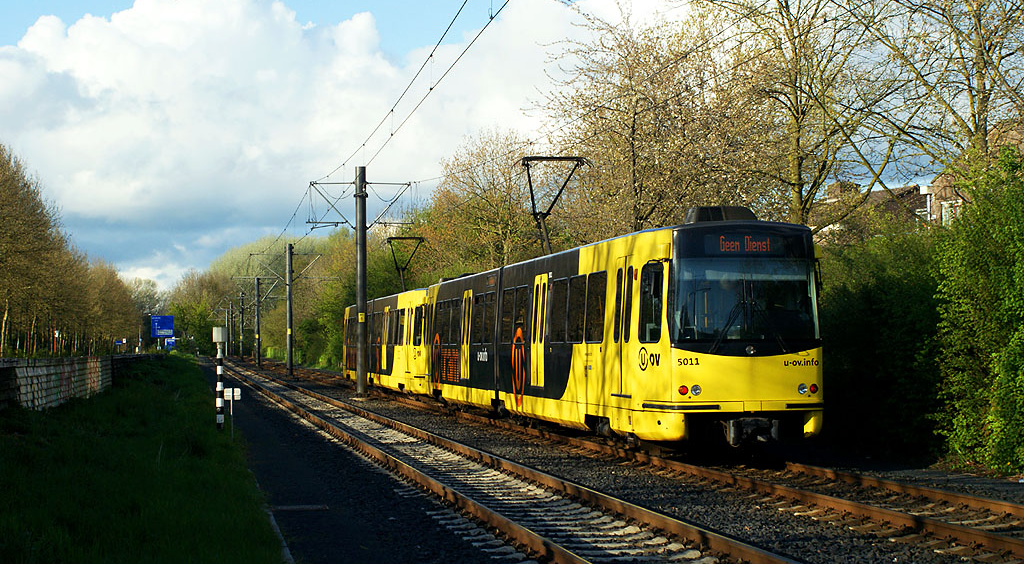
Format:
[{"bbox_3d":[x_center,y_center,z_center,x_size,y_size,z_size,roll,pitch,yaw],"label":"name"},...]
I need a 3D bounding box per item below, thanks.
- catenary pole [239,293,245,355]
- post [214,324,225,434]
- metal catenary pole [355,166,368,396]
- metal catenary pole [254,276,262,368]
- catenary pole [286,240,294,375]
[{"bbox_3d":[-30.211,4.984,190.957,0.330,7.553,0.330,0,-2,-11],"label":"catenary pole"},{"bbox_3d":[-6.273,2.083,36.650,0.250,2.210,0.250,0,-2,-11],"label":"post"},{"bbox_3d":[-5.073,-0.063,57.543,0.330,7.669,0.330,0,-2,-11],"label":"metal catenary pole"},{"bbox_3d":[-22.023,3.501,147.979,0.330,7.649,0.330,0,-2,-11],"label":"metal catenary pole"},{"bbox_3d":[-12.938,1.616,99.513,0.330,7.642,0.330,0,-2,-11],"label":"catenary pole"}]

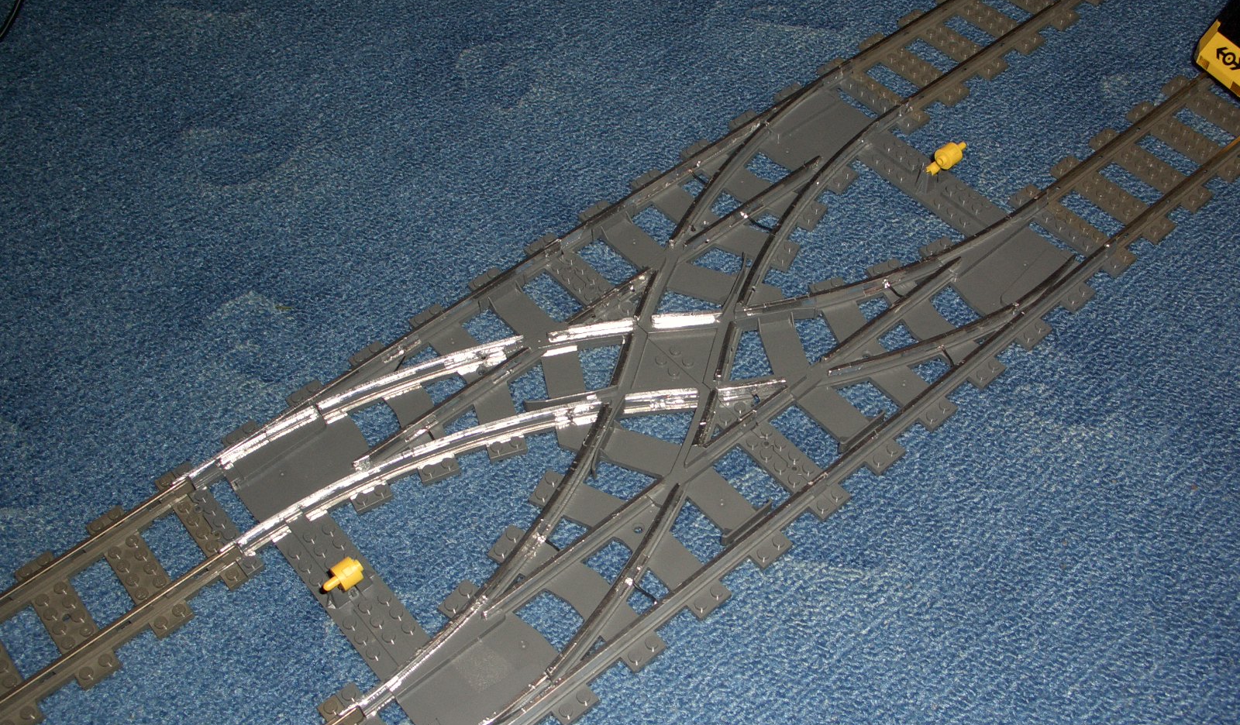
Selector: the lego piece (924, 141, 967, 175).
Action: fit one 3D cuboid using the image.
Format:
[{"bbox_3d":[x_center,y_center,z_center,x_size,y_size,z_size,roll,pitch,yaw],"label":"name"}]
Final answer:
[{"bbox_3d":[0.154,-0.096,0.561,0.016,0.024,0.011,-34,83,-22],"label":"lego piece"}]

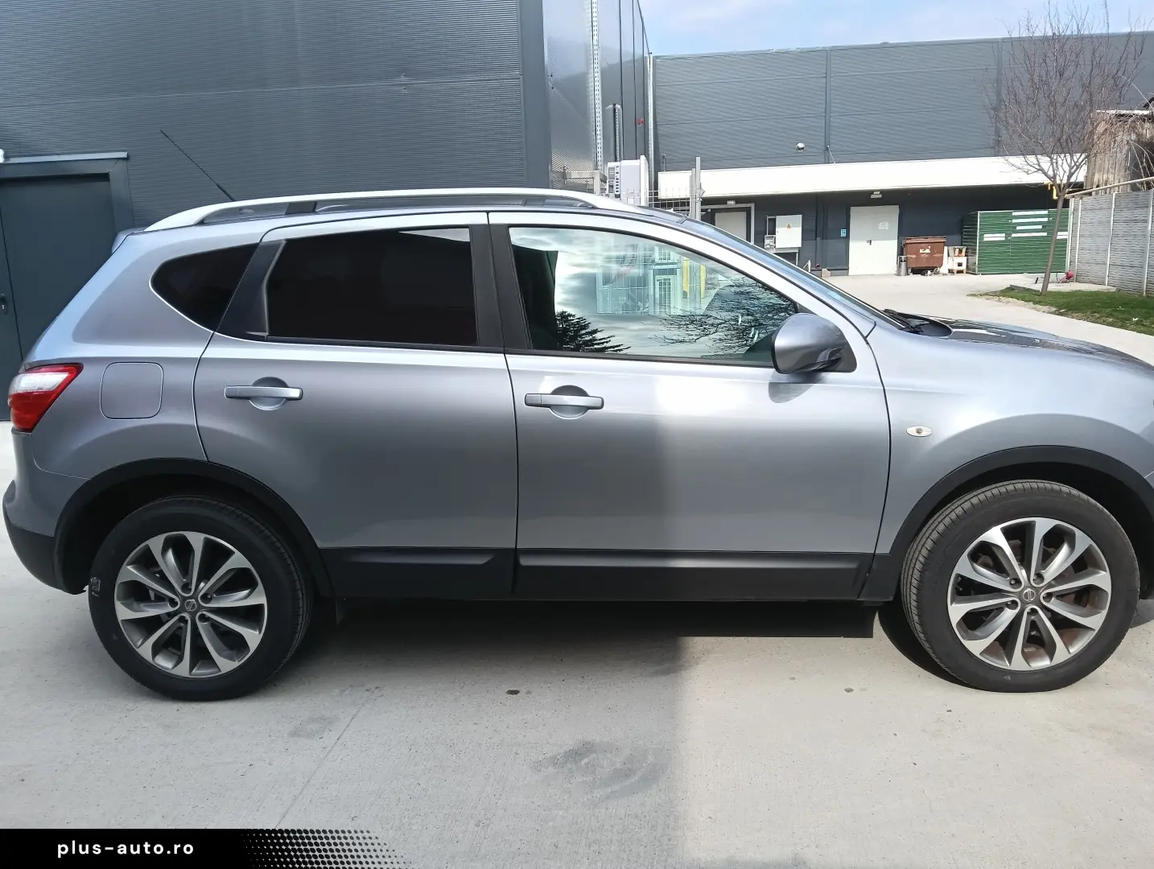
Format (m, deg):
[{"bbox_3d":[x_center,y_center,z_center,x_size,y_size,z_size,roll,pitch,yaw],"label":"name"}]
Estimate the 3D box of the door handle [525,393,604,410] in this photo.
[{"bbox_3d":[-0.039,-0.101,2.717,0.240,0.045,0.050,-1,10,2],"label":"door handle"}]

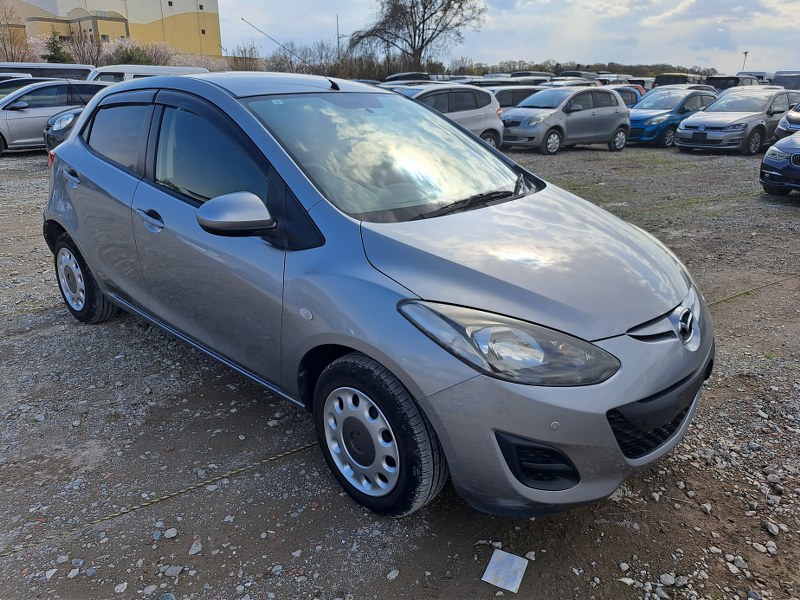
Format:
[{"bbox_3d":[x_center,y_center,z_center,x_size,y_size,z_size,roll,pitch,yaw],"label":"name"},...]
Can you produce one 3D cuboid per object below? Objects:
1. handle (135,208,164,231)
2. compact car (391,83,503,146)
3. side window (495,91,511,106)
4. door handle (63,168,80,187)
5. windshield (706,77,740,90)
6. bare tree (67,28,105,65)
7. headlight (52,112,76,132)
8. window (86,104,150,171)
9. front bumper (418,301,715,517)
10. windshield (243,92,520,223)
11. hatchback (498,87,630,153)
[{"bbox_3d":[-1.150,-0.363,2.523,0.220,0.050,0.050,18,27,37],"label":"handle"},{"bbox_3d":[0.478,-3.869,12.072,3.900,1.525,1.695,-15,26,-36],"label":"compact car"},{"bbox_3d":[2.848,-5.654,15.563,0.820,0.450,0.070,-12,7,-31],"label":"side window"},{"bbox_3d":[-1.724,-0.645,2.904,0.200,0.065,0.055,18,27,38],"label":"door handle"},{"bbox_3d":[11.088,-7.442,19.042,1.080,0.430,0.120,19,27,39],"label":"windshield"},{"bbox_3d":[-20.512,-15.460,36.962,2.800,4.750,2.800,-10,23,-26],"label":"bare tree"},{"bbox_3d":[-5.660,-3.007,9.371,0.320,0.290,0.320,14,24,32],"label":"headlight"},{"bbox_3d":[-1.363,-0.816,2.676,0.630,0.320,0.070,18,11,38],"label":"window"},{"bbox_3d":[0.797,0.257,2.041,0.500,0.560,1.680,18,27,38],"label":"front bumper"},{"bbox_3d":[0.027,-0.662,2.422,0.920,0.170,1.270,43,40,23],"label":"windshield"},{"bbox_3d":[4.111,-4.567,14.063,3.750,1.520,1.695,-12,24,-31],"label":"hatchback"}]

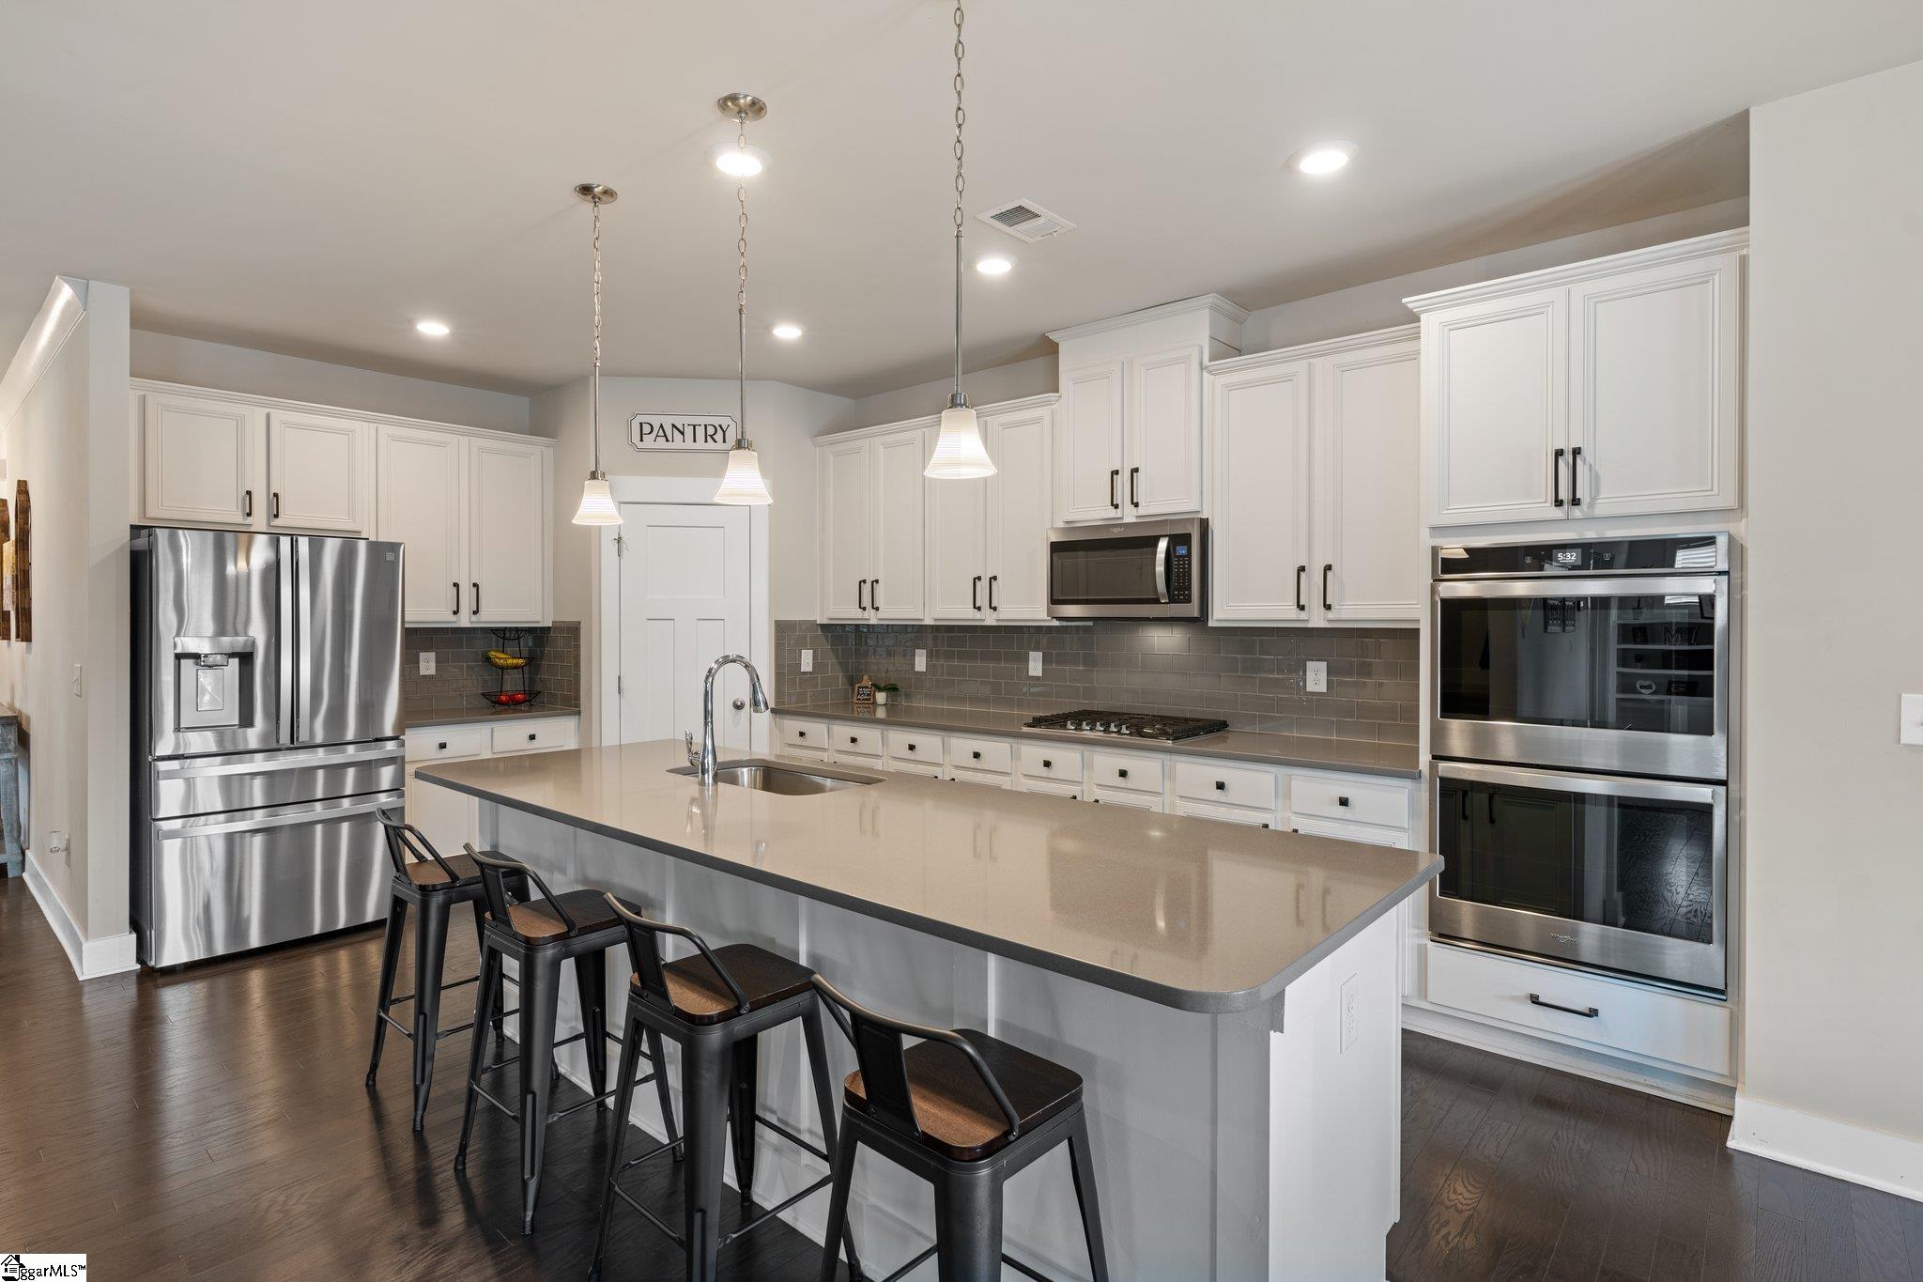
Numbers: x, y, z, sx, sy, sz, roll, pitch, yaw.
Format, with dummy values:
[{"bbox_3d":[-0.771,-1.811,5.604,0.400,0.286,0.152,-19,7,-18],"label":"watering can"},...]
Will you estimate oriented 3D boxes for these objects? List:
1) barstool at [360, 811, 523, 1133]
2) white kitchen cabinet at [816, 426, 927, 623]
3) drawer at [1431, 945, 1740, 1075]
[{"bbox_3d":[-1.522,0.921,2.922,0.425,0.850,0.420,1,2,42],"label":"barstool"},{"bbox_3d":[-0.431,-0.628,5.474,0.899,1.080,0.354,1,2,42],"label":"white kitchen cabinet"},{"bbox_3d":[1.962,1.095,3.055,0.776,0.191,0.420,1,2,42],"label":"drawer"}]

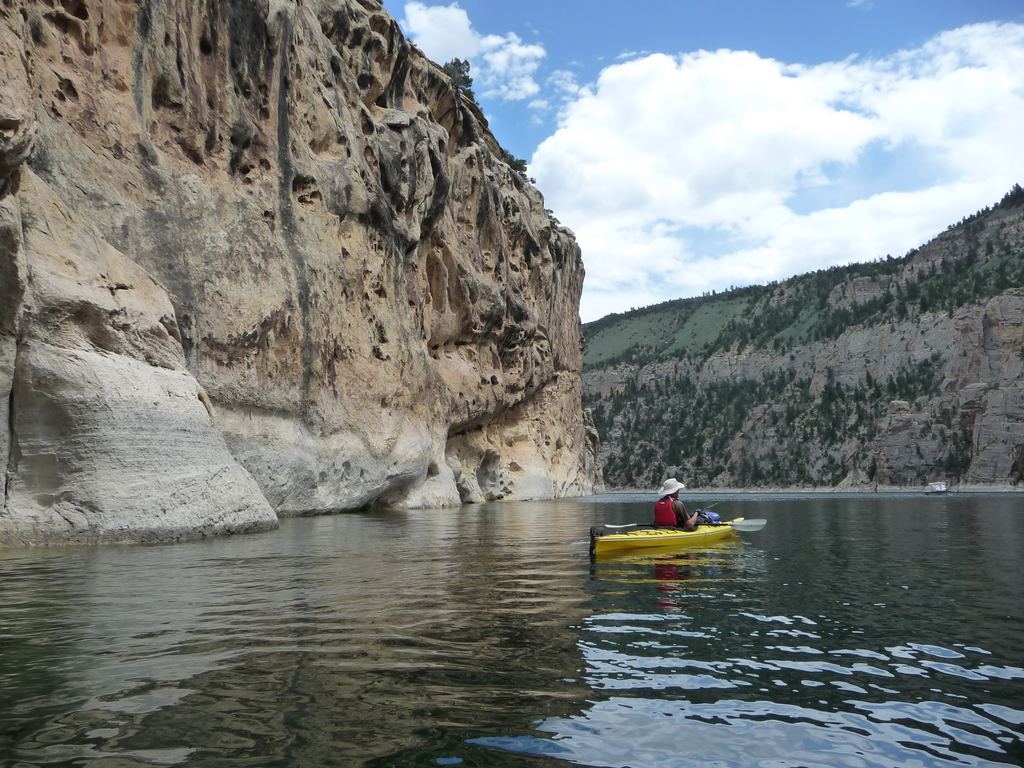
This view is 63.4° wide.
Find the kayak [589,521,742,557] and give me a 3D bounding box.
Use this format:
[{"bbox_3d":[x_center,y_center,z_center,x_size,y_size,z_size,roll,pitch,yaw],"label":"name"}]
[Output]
[{"bbox_3d":[2.331,2.099,11.509,0.620,0.390,4.744,-5,-9,36],"label":"kayak"}]

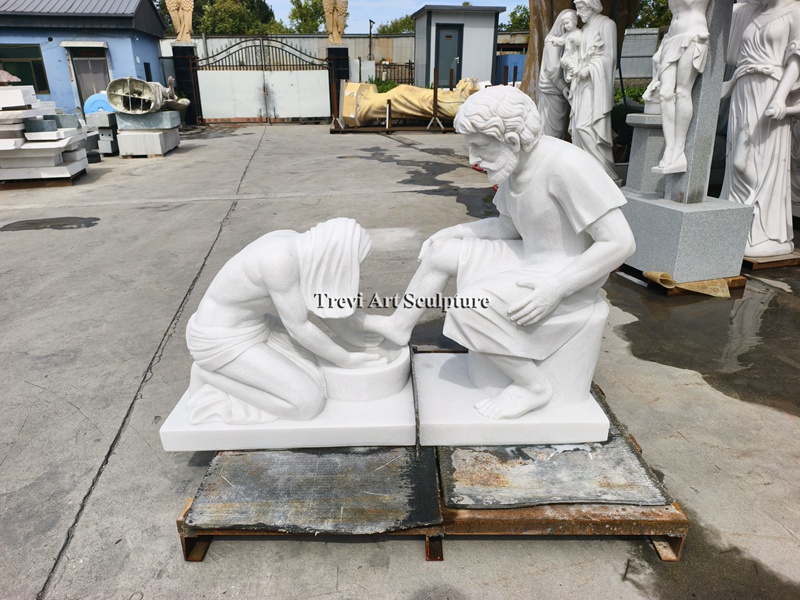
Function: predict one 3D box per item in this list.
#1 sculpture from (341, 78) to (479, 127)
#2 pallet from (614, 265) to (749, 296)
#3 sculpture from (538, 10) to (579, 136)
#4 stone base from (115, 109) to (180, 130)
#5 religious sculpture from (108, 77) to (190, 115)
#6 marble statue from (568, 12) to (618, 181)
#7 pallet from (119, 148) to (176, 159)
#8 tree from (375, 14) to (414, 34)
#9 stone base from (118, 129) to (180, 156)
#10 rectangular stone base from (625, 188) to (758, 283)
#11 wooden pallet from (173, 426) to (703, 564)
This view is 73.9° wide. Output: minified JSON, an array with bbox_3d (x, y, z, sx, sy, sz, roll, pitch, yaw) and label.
[{"bbox_3d":[0.552,-5.777,15.621,4.550,1.250,1.350,6,23,13],"label":"sculpture"},{"bbox_3d":[1.946,-0.210,3.848,0.640,0.066,0.720,-6,23,-15],"label":"pallet"},{"bbox_3d":[1.864,-2.319,6.266,0.500,1.970,0.460,-12,25,-28],"label":"sculpture"},{"bbox_3d":[-5.420,-3.923,11.558,1.048,0.324,1.050,-3,22,-9],"label":"stone base"},{"bbox_3d":[-4.803,-3.907,10.073,0.930,0.680,1.600,1,22,2],"label":"religious sculpture"},{"bbox_3d":[2.294,-2.350,6.221,0.570,2.070,0.500,18,28,38],"label":"marble statue"},{"bbox_3d":[-5.029,-3.001,10.728,0.820,0.090,1.400,-4,22,-11],"label":"pallet"},{"bbox_3d":[0.949,-14.231,31.999,4.800,5.347,4.800,0,22,0],"label":"tree"},{"bbox_3d":[-5.399,-3.438,11.491,0.795,0.380,1.750,-4,22,-11],"label":"stone base"},{"bbox_3d":[2.133,-0.563,4.284,0.600,0.525,0.991,-6,22,-13],"label":"rectangular stone base"},{"bbox_3d":[0.095,0.493,1.976,1.430,0.152,1.020,0,22,0],"label":"wooden pallet"}]

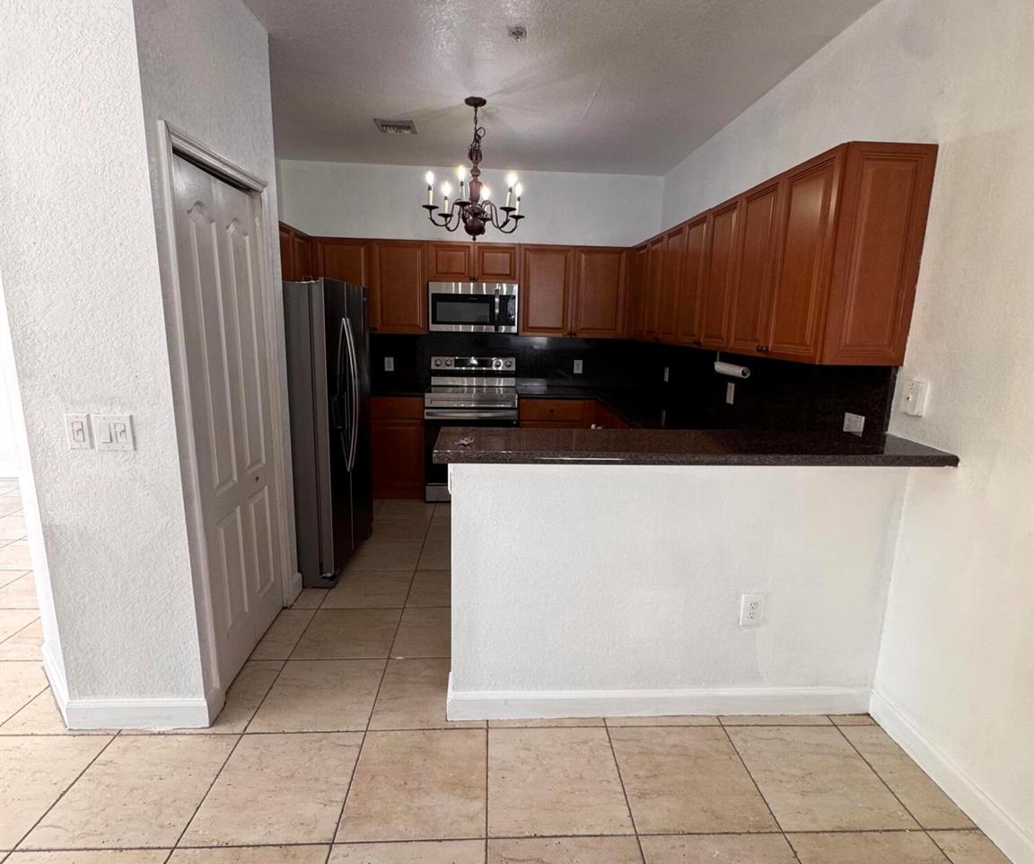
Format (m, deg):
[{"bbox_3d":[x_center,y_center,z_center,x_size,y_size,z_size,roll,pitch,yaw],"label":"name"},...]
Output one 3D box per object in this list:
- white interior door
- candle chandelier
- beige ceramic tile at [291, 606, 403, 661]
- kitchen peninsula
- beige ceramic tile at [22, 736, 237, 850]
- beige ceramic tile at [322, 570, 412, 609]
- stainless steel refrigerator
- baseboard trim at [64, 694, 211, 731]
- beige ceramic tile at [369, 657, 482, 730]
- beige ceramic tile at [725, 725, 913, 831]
[{"bbox_3d":[-1.220,-0.005,2.426,0.035,2.040,0.700,1,12,-3],"label":"white interior door"},{"bbox_3d":[-0.257,-1.597,3.422,0.630,0.790,0.630,1,12,-3],"label":"candle chandelier"},{"bbox_3d":[-0.824,0.996,2.763,0.453,0.010,0.453,1,12,-3],"label":"beige ceramic tile"},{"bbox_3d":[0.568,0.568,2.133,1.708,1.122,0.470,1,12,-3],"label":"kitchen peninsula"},{"bbox_3d":[-1.240,1.174,1.846,0.453,0.010,0.453,1,12,-3],"label":"beige ceramic tile"},{"bbox_3d":[-0.845,0.904,3.210,0.453,0.010,0.453,1,12,-3],"label":"beige ceramic tile"},{"bbox_3d":[-1.415,-0.047,3.466,0.850,1.730,0.900,1,12,-3],"label":"stainless steel refrigerator"},{"bbox_3d":[-1.414,1.047,2.081,0.530,0.132,0.016,1,12,-3],"label":"baseboard trim"},{"bbox_3d":[-0.346,1.088,2.332,0.451,0.010,0.451,1,12,-3],"label":"beige ceramic tile"},{"bbox_3d":[1.040,1.192,1.950,0.451,0.010,0.451,1,12,-3],"label":"beige ceramic tile"}]

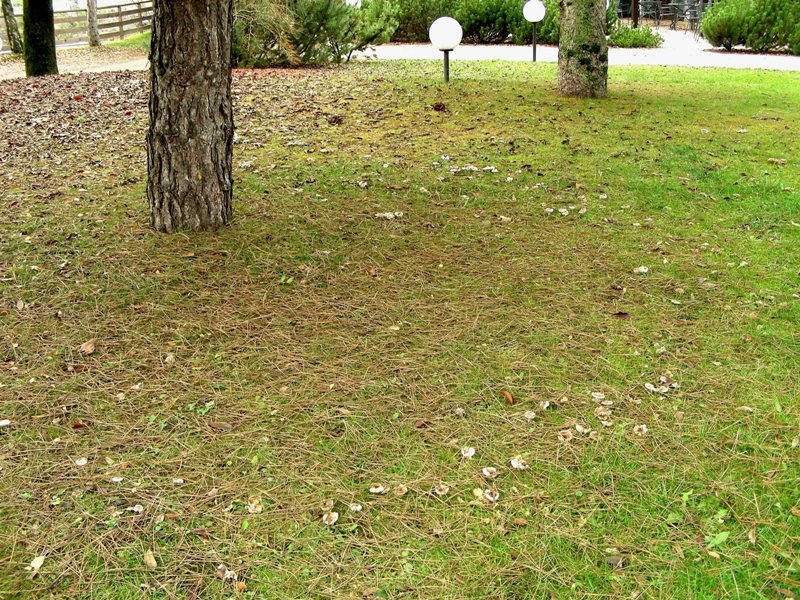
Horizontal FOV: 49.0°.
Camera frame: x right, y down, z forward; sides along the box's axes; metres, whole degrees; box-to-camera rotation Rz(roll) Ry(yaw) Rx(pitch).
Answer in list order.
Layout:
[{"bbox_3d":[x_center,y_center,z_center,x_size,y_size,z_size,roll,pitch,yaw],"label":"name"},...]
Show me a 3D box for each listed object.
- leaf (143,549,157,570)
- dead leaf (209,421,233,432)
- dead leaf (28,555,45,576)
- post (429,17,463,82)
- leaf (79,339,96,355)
[{"bbox_3d":[-0.662,0.687,2.321,0.031,0.014,0.085,-3,21,-8],"label":"leaf"},{"bbox_3d":[-0.606,0.427,2.967,0.085,0.016,0.035,8,22,20],"label":"dead leaf"},{"bbox_3d":[-0.952,0.695,2.300,0.035,0.016,0.078,0,20,0],"label":"dead leaf"},{"bbox_3d":[0.560,-3.072,10.783,0.410,0.793,0.410,0,20,0],"label":"post"},{"bbox_3d":[-1.263,0.190,3.550,0.052,0.034,0.080,4,21,10],"label":"leaf"}]

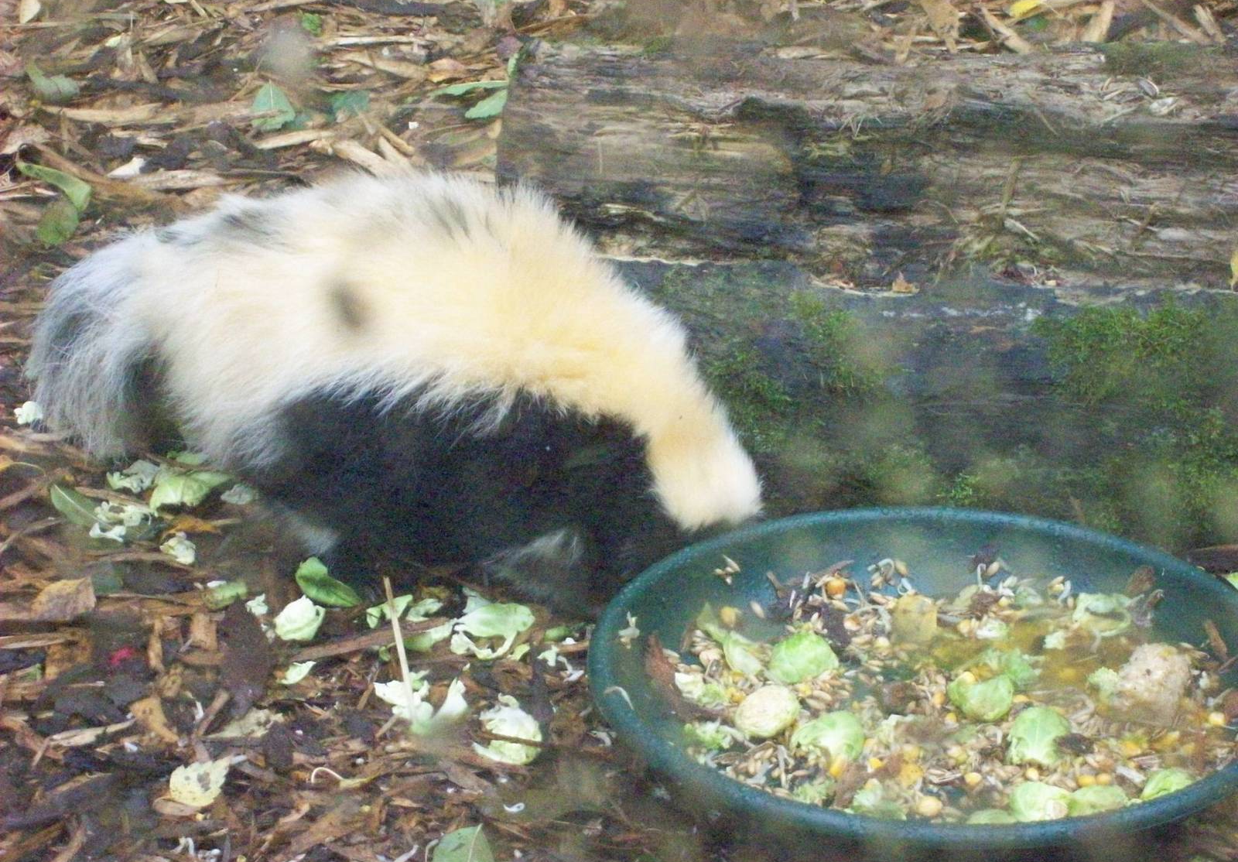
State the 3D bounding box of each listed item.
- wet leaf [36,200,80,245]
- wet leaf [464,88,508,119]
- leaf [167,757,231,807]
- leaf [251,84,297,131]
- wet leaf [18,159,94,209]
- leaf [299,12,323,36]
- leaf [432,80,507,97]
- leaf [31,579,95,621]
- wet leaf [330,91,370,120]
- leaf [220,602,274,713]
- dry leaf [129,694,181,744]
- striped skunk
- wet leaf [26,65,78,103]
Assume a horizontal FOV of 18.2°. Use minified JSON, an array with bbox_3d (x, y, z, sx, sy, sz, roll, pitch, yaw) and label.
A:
[{"bbox_3d":[-0.366,-0.136,2.520,0.030,0.015,0.045,0,25,0],"label":"wet leaf"},{"bbox_3d":[-0.093,-0.231,2.722,0.032,0.016,0.033,0,25,0],"label":"wet leaf"},{"bbox_3d":[-0.184,0.153,1.712,0.022,0.009,0.034,32,48,31],"label":"leaf"},{"bbox_3d":[-0.227,-0.207,2.489,0.030,0.009,0.034,-33,65,-22],"label":"leaf"},{"bbox_3d":[-0.345,-0.153,2.367,0.057,0.015,0.018,32,52,24],"label":"wet leaf"},{"bbox_3d":[-0.230,-0.304,2.882,0.018,0.011,0.025,0,25,0],"label":"leaf"},{"bbox_3d":[-0.106,-0.245,2.756,0.056,0.012,0.024,0,25,0],"label":"leaf"},{"bbox_3d":[-0.269,0.081,1.869,0.034,0.010,0.023,-16,43,-21],"label":"leaf"},{"bbox_3d":[-0.190,-0.229,2.723,0.029,0.014,0.030,0,25,0],"label":"wet leaf"},{"bbox_3d":[-0.191,0.117,1.988,0.031,0.016,0.092,0,25,0],"label":"leaf"},{"bbox_3d":[-0.211,0.133,1.759,0.013,0.009,0.034,-15,43,-20],"label":"dry leaf"},{"bbox_3d":[-0.113,-0.033,1.913,0.385,0.190,0.175,9,26,18],"label":"striped skunk"},{"bbox_3d":[-0.371,-0.230,2.534,0.024,0.012,0.042,-22,52,-23],"label":"wet leaf"}]

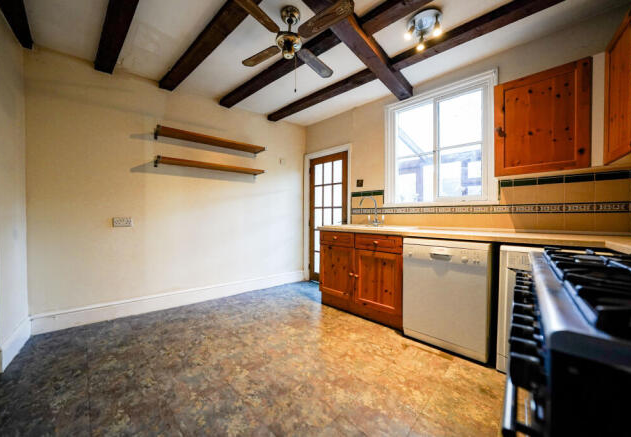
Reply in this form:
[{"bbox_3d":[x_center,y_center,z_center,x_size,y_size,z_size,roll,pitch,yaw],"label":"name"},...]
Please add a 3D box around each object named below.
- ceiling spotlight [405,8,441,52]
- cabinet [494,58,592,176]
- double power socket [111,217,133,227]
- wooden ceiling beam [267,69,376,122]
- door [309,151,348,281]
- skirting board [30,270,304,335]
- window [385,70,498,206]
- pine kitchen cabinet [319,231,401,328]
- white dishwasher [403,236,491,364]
[{"bbox_3d":[0.775,-1.359,1.547,0.230,0.130,0.230,1,1,41],"label":"ceiling spotlight"},{"bbox_3d":[1.718,-0.694,1.699,0.492,0.721,0.297,1,1,41],"label":"cabinet"},{"bbox_3d":[-1.982,0.040,2.253,0.146,0.090,0.015,-1,1,-35],"label":"double power socket"},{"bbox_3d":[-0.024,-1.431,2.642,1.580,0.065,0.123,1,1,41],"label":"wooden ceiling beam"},{"bbox_3d":[0.203,0.038,3.293,0.700,1.932,0.045,1,1,41],"label":"door"},{"bbox_3d":[-1.309,0.935,2.702,2.804,0.150,0.022,0,1,-36],"label":"skirting board"},{"bbox_3d":[1.263,-0.741,2.325,1.079,1.203,0.110,1,1,41],"label":"window"},{"bbox_3d":[0.615,0.590,2.479,0.947,0.865,0.565,1,1,41],"label":"pine kitchen cabinet"},{"bbox_3d":[1.200,0.601,1.961,0.595,0.853,0.583,1,1,41],"label":"white dishwasher"}]

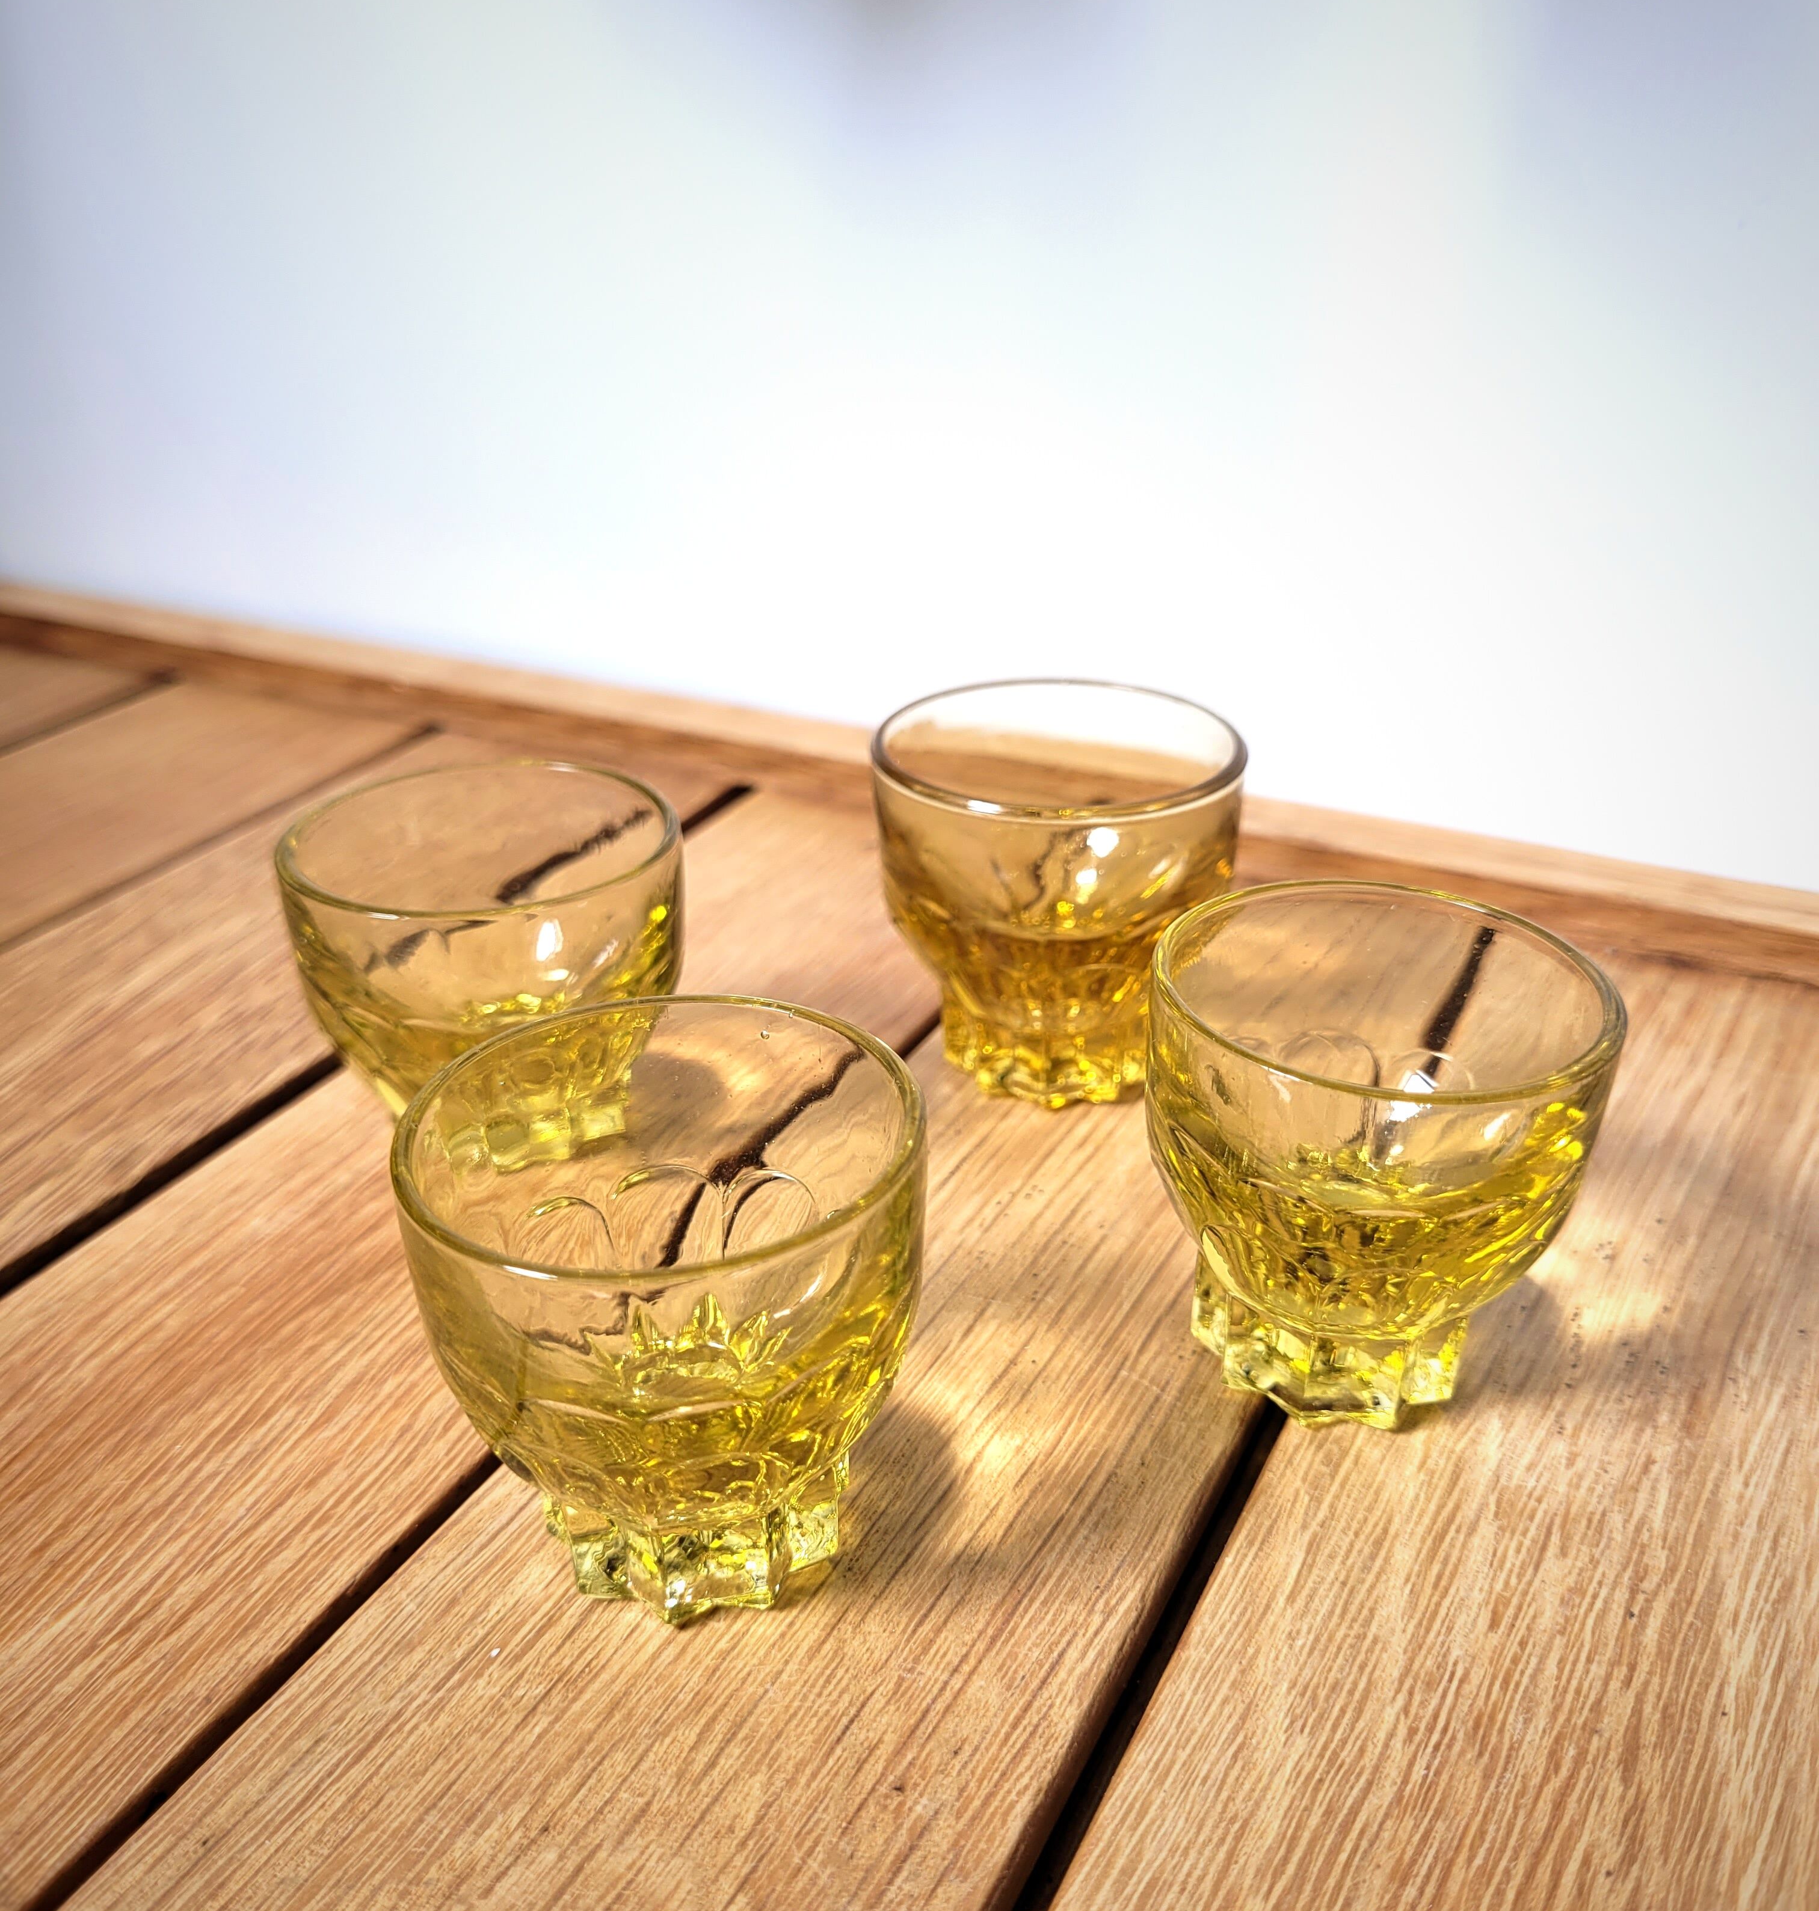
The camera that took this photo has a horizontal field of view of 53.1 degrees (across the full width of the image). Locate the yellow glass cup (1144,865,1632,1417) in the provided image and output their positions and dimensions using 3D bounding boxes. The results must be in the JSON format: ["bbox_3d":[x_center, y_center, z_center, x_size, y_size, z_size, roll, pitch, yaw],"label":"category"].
[{"bbox_3d":[0.056,0.026,0.226,0.054,0.053,0.054,-1,28,0],"label":"yellow glass cup"}]

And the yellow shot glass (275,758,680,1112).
[{"bbox_3d":[-0.060,0.006,0.269,0.054,0.053,0.054,-1,28,0],"label":"yellow shot glass"}]

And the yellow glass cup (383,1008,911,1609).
[{"bbox_3d":[-0.025,0.040,0.202,0.054,0.053,0.054,-1,28,1],"label":"yellow glass cup"}]

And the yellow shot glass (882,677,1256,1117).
[{"bbox_3d":[0.023,-0.008,0.291,0.059,0.054,0.059,-1,28,0],"label":"yellow shot glass"}]

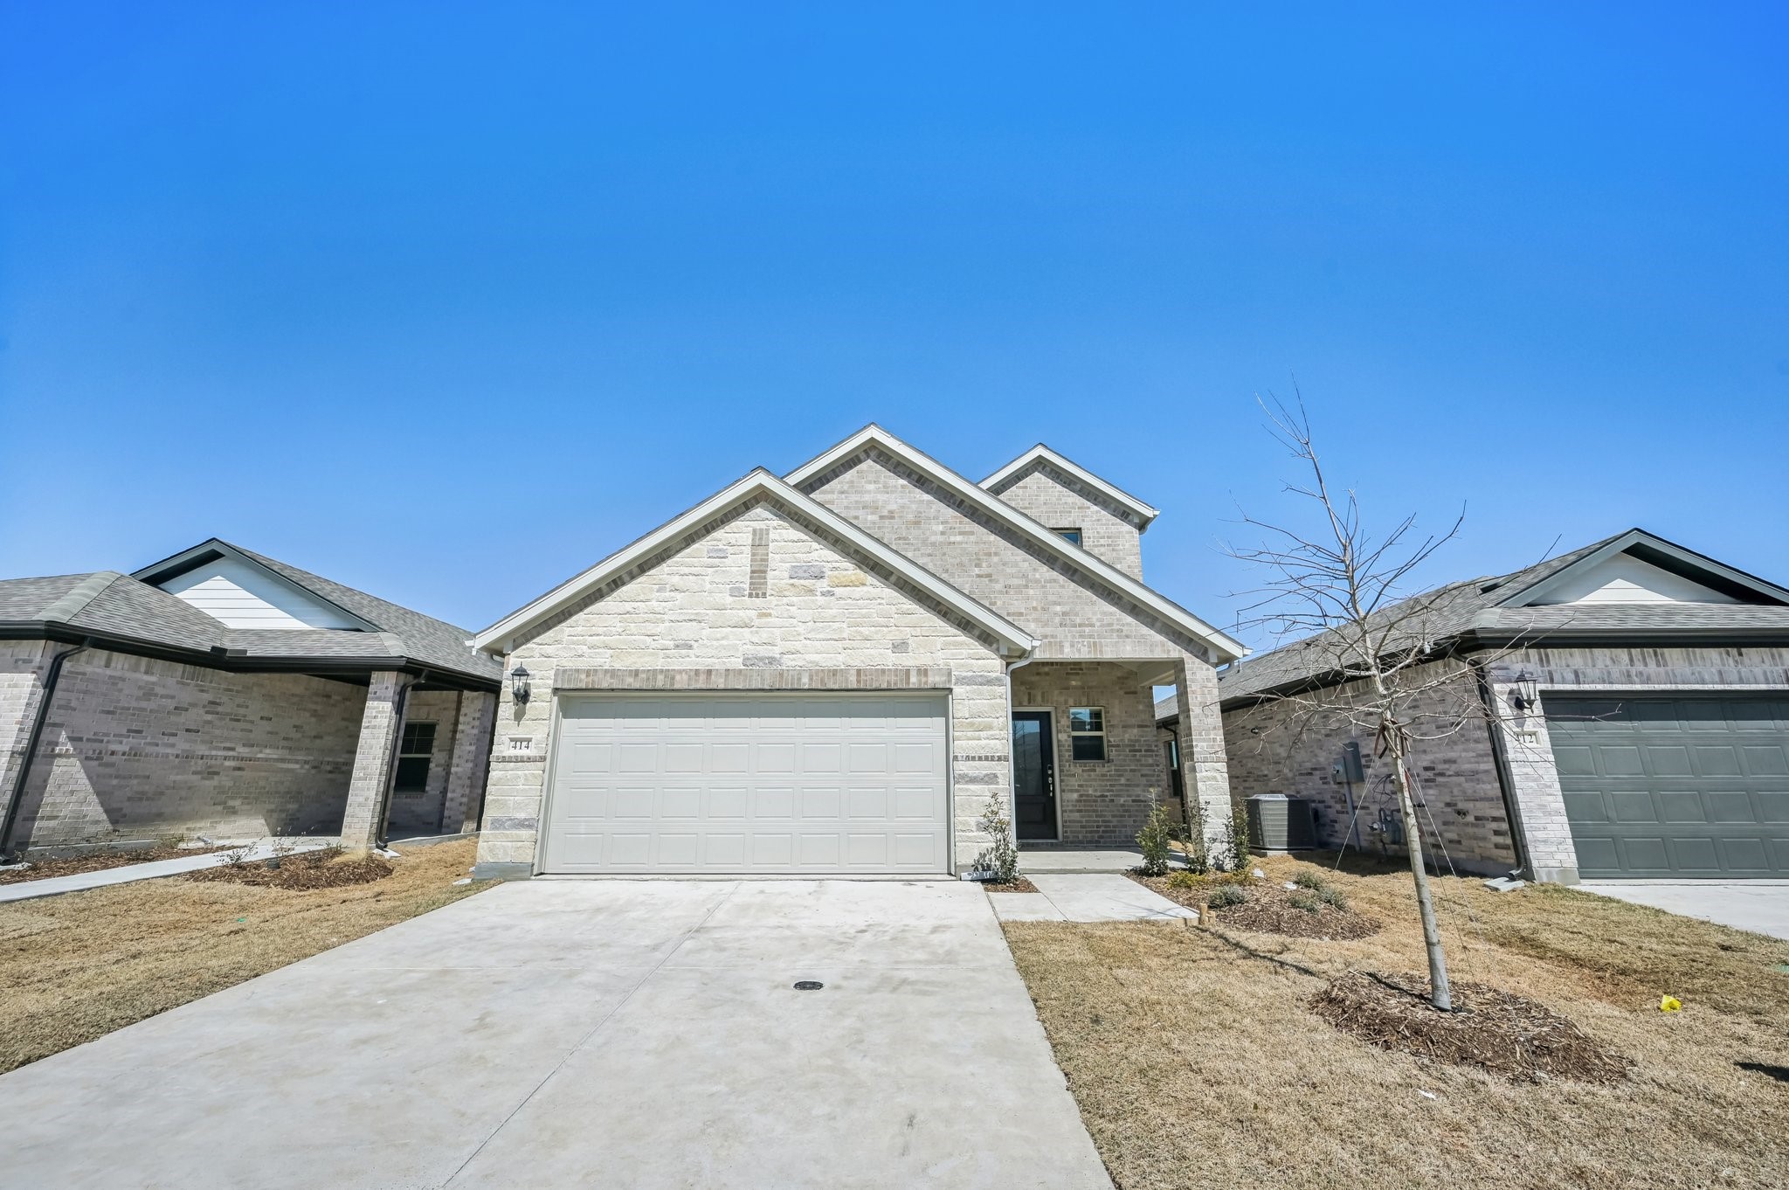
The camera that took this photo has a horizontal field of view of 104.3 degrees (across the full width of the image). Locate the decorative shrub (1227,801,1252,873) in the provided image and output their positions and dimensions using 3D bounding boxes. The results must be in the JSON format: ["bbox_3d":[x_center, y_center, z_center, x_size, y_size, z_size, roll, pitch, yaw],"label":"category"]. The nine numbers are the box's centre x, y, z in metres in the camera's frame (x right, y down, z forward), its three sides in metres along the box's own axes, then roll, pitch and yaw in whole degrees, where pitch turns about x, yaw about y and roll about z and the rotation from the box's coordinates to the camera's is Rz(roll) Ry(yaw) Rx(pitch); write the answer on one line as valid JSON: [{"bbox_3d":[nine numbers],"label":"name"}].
[{"bbox_3d":[4.213,2.922,8.486,0.380,0.825,0.380,0,-15,0],"label":"decorative shrub"}]

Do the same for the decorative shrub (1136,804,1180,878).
[{"bbox_3d":[3.159,2.903,8.336,0.536,0.905,0.520,0,-15,0],"label":"decorative shrub"}]

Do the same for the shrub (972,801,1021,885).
[{"bbox_3d":[1.159,2.805,7.897,0.556,0.901,0.520,0,-15,0],"label":"shrub"}]

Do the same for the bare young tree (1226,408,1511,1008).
[{"bbox_3d":[3.384,0.474,4.786,2.155,4.264,2.000,0,-15,0],"label":"bare young tree"}]

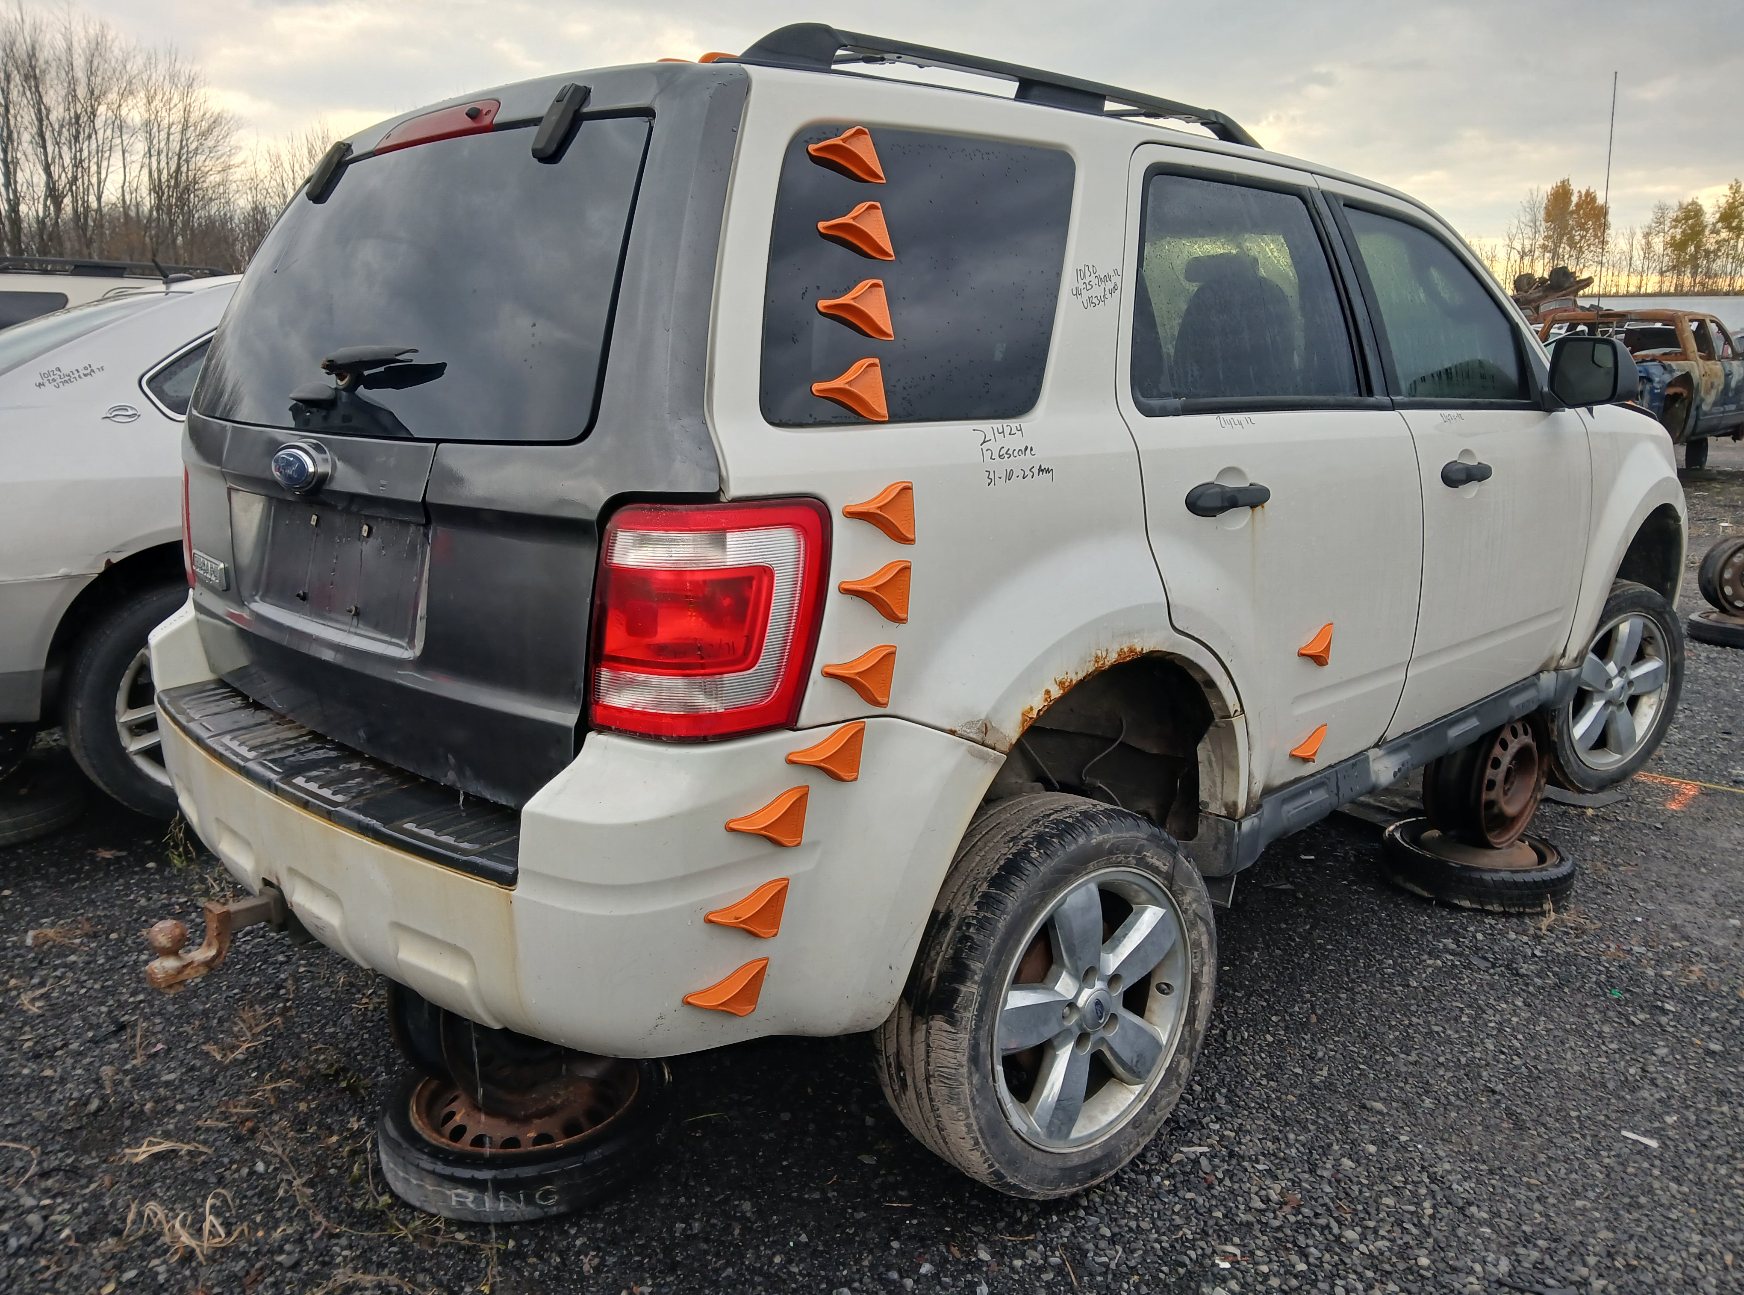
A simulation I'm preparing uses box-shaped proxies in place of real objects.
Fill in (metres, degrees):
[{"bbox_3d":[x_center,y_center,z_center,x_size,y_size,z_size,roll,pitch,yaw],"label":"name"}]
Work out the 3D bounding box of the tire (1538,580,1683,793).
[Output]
[{"bbox_3d":[2.189,0.110,3.998,0.670,0.670,0.220,-5,13,-29],"label":"tire"}]

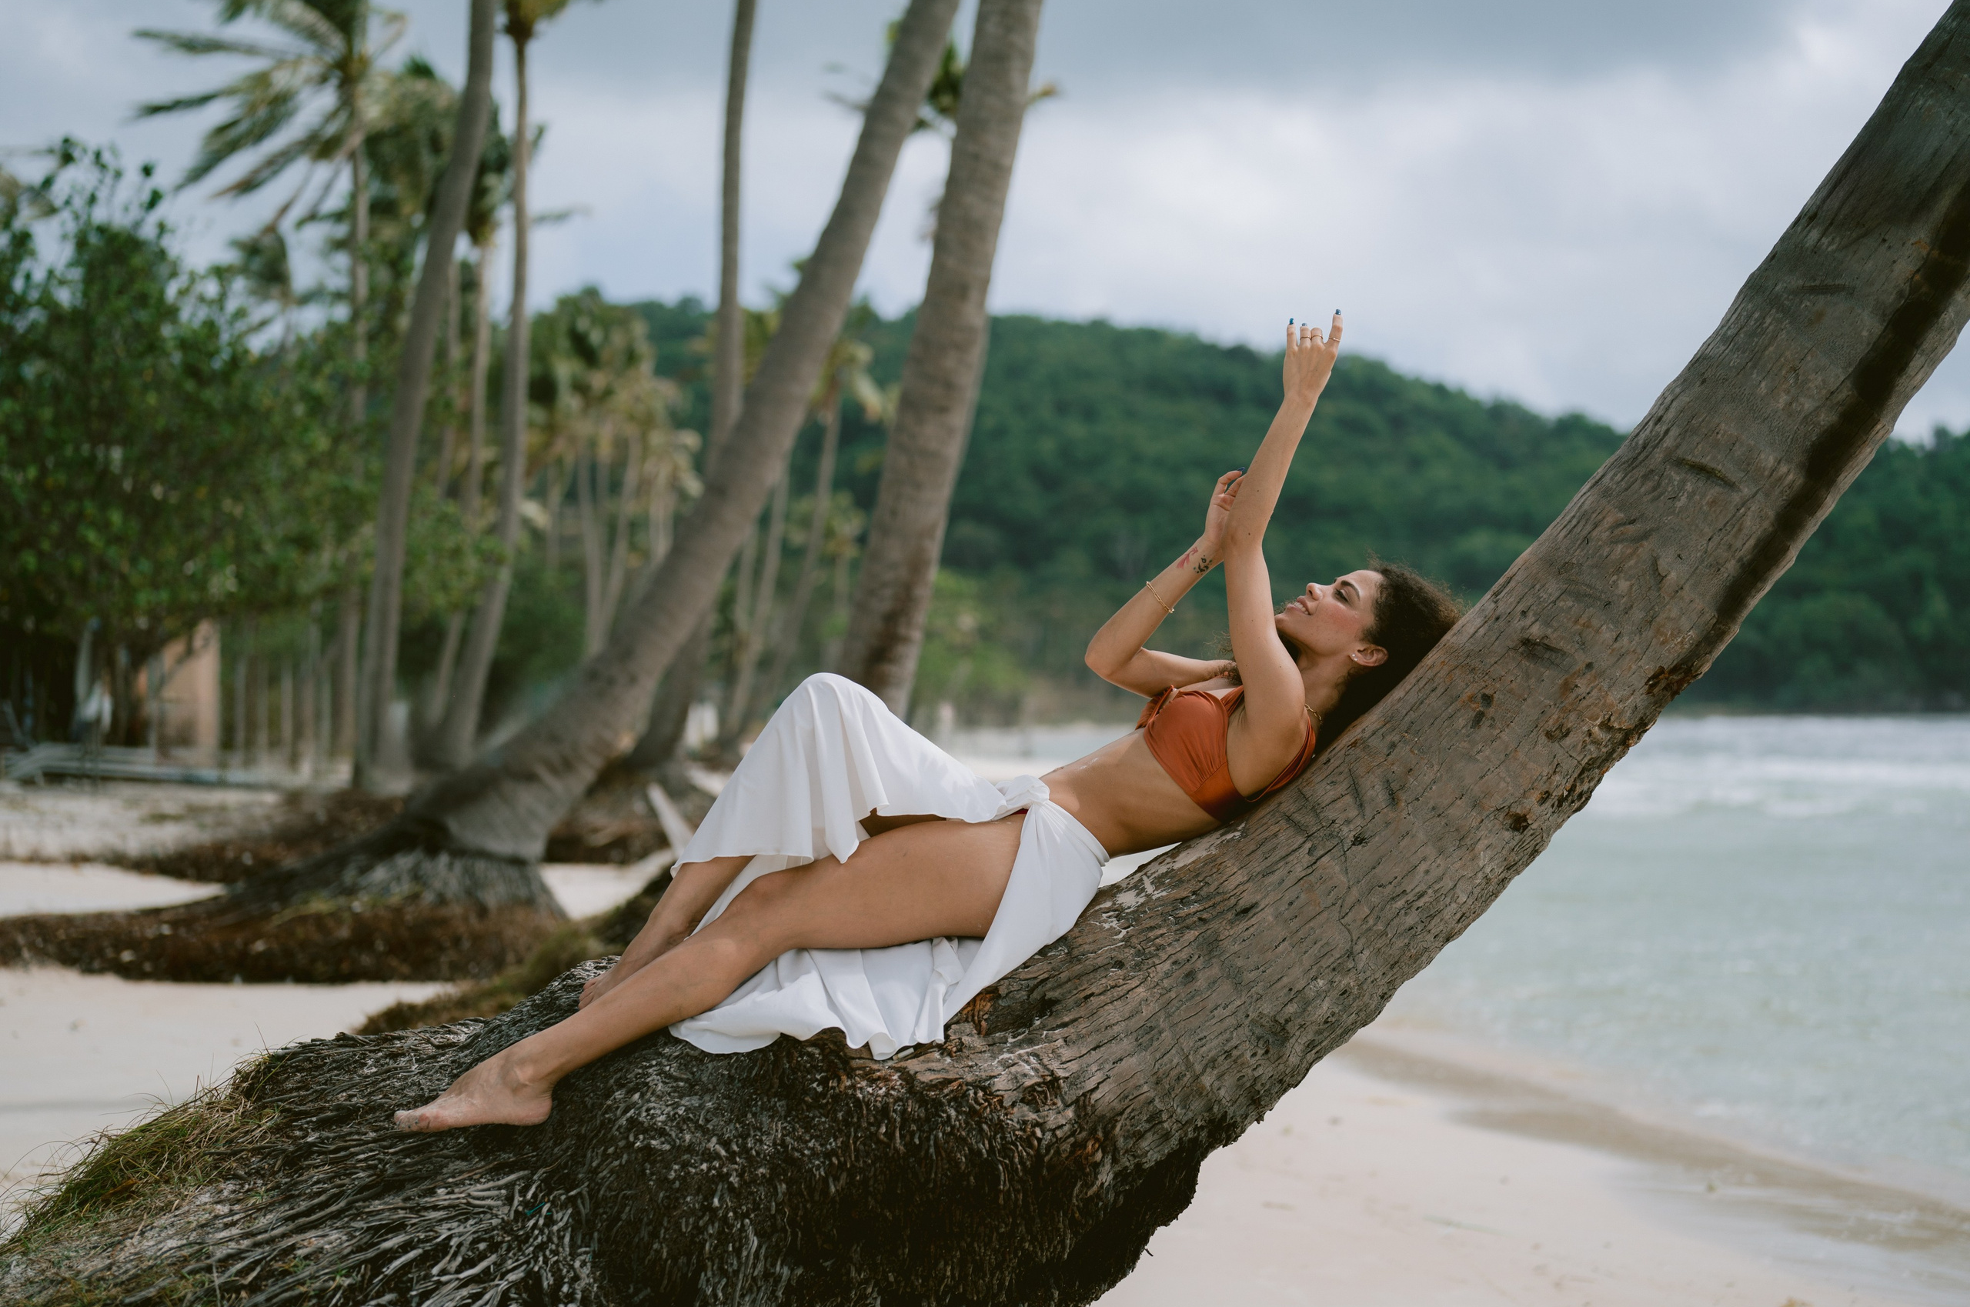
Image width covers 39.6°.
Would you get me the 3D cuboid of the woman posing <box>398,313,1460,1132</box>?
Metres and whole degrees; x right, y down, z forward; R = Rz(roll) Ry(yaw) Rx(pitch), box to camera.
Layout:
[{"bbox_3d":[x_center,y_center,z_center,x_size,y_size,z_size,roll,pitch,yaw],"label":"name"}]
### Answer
[{"bbox_3d":[-0.118,0.209,4.060,1.750,0.660,0.550,-28,11,-5],"label":"woman posing"}]

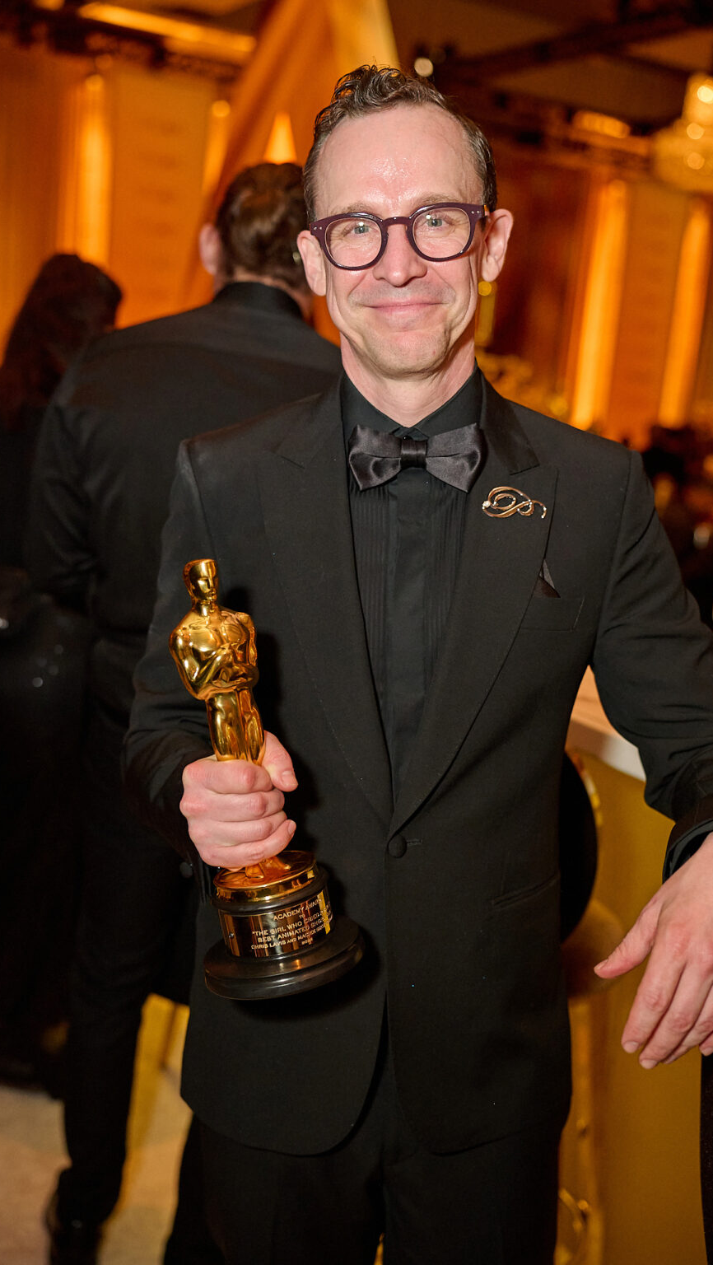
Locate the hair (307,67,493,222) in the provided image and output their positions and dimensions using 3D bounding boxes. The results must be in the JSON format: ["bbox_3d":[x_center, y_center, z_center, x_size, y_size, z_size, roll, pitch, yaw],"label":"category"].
[{"bbox_3d":[0.045,-0.400,1.117,0.167,0.170,0.185,-3,14,6],"label":"hair"}]

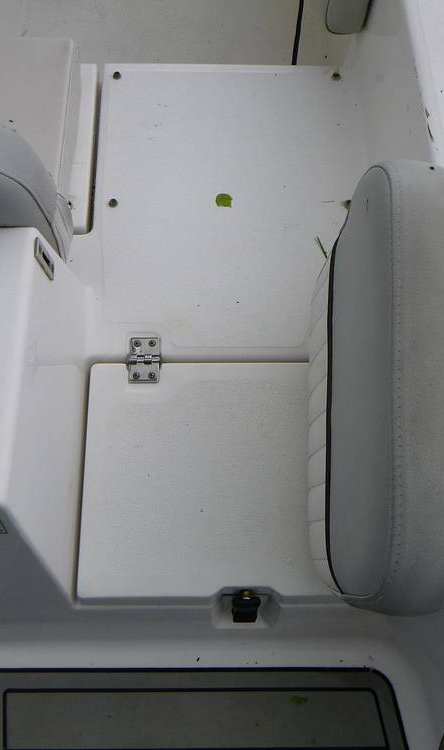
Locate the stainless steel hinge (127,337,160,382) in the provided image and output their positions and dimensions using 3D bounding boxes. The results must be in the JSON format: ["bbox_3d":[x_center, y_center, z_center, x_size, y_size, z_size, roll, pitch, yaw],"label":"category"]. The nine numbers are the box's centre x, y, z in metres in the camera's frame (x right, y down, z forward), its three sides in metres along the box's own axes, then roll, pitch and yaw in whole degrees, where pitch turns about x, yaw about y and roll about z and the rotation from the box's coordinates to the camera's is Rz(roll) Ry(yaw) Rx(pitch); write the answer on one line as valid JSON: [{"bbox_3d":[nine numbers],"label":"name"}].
[{"bbox_3d":[-0.108,-0.021,1.000,0.043,0.012,0.066,0,67,0],"label":"stainless steel hinge"}]

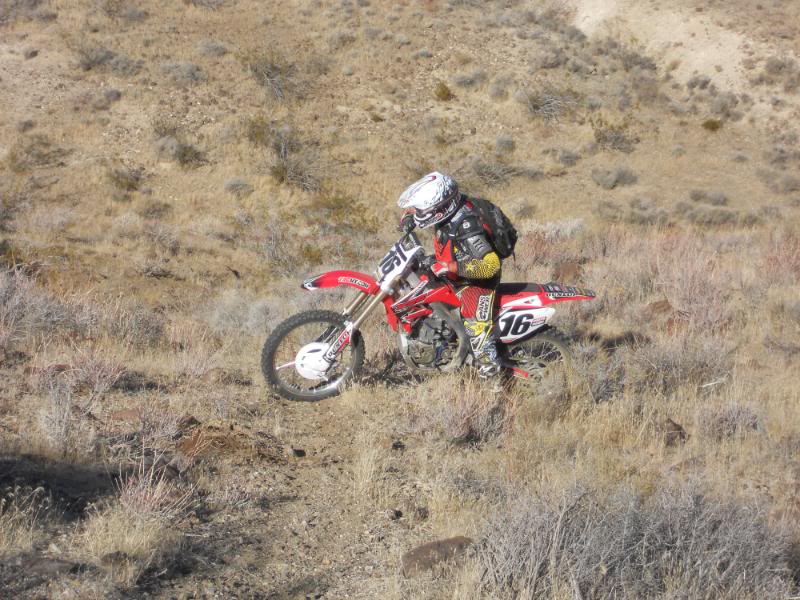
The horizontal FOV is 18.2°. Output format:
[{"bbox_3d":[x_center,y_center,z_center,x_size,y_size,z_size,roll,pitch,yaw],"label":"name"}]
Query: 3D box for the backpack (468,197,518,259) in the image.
[{"bbox_3d":[0.633,-0.495,16.370,0.190,0.430,0.300,-28,16,3],"label":"backpack"}]

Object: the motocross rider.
[{"bbox_3d":[0.329,-0.194,16.420,0.700,1.320,0.760,1,14,-5],"label":"motocross rider"}]

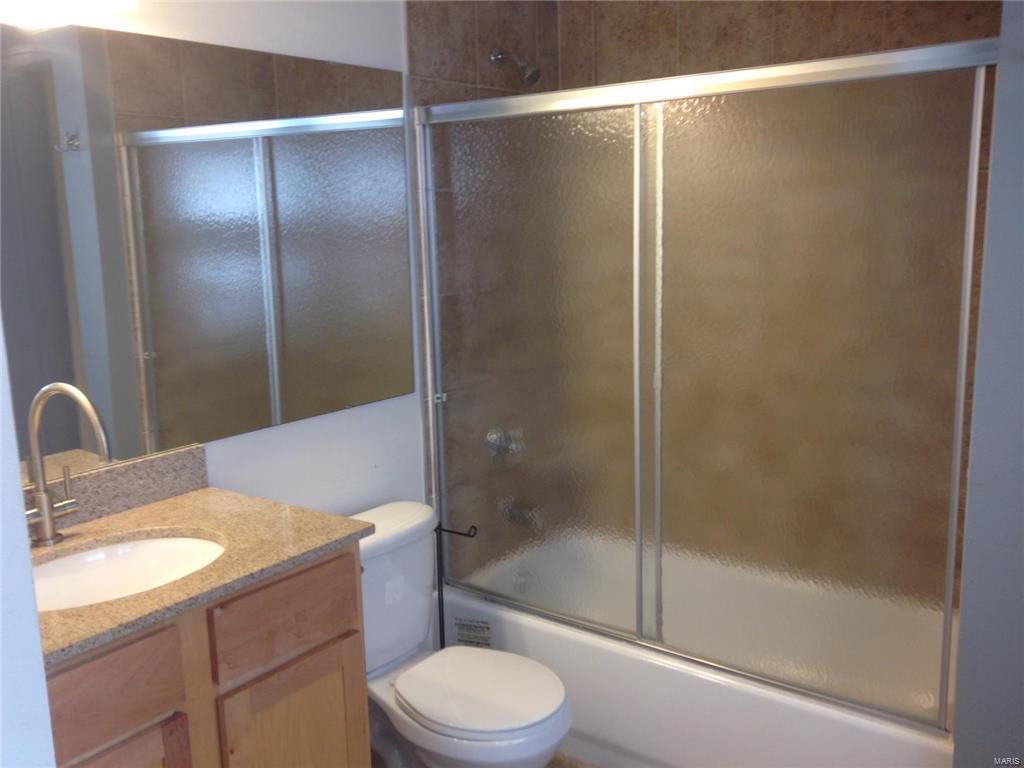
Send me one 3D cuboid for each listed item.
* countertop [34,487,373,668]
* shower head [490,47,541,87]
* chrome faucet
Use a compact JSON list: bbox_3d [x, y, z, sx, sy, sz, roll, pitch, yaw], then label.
[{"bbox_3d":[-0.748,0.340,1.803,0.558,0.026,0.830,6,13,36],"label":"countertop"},{"bbox_3d":[0.015,-0.974,2.990,0.171,0.129,0.071,6,13,36],"label":"shower head"},{"bbox_3d":[-0.841,0.157,1.842,0.271,0.328,0.132,6,13,36],"label":"chrome faucet"}]

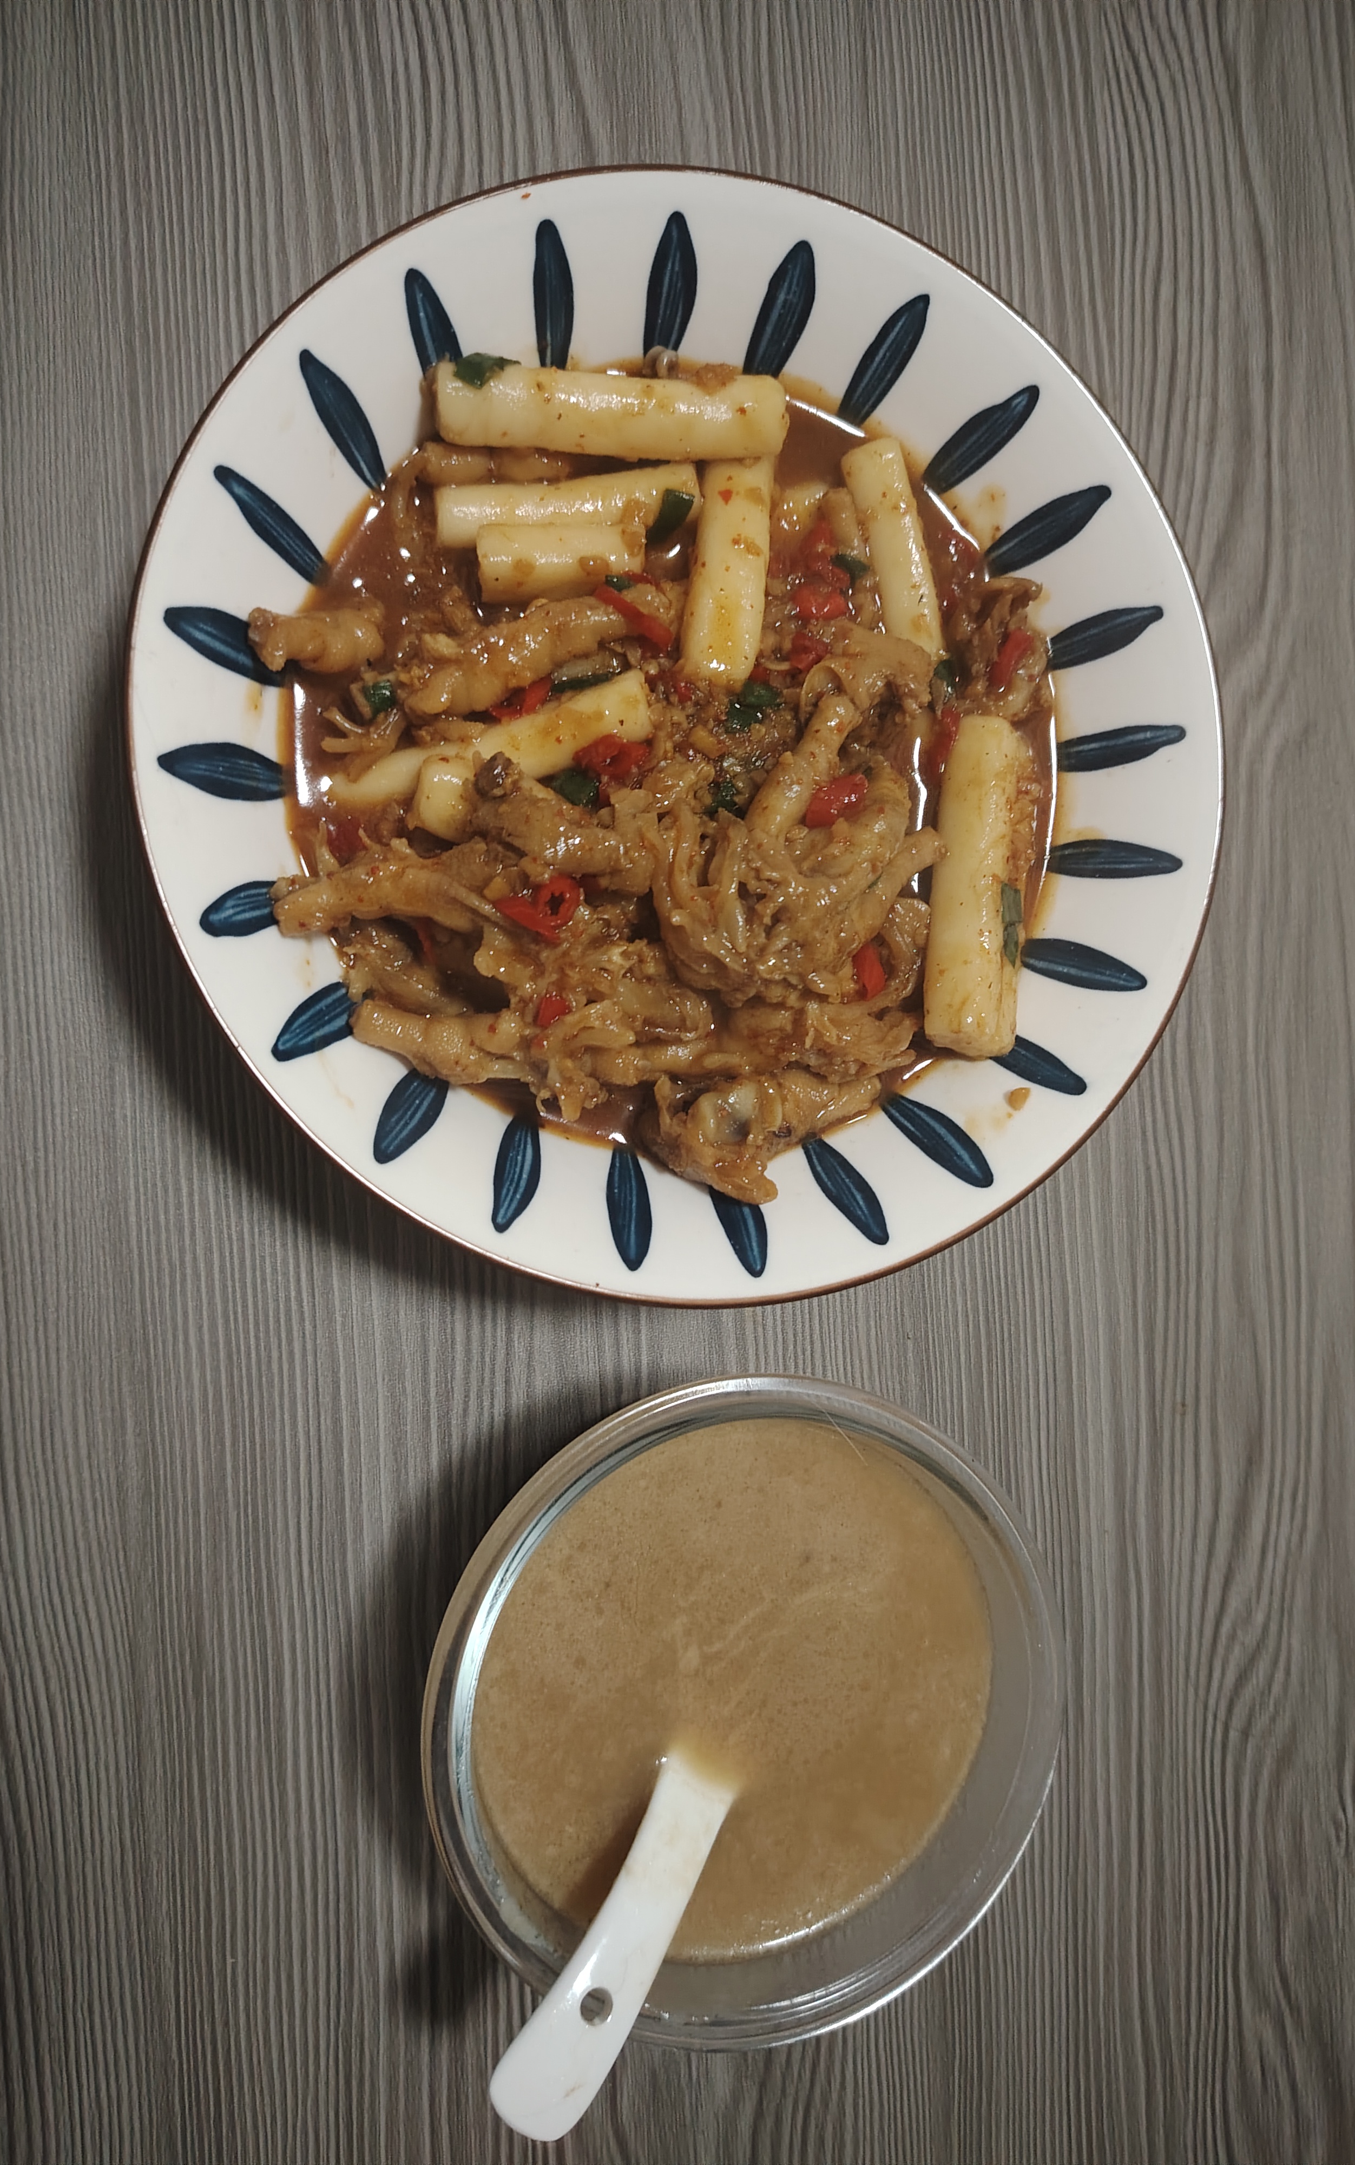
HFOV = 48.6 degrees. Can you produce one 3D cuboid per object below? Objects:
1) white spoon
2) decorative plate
[{"bbox_3d":[0.003,0.129,0.291,0.041,0.042,0.126,39,71,-10],"label":"white spoon"},{"bbox_3d":[0.004,-0.065,0.304,0.213,0.045,0.213,0,89,-13],"label":"decorative plate"}]

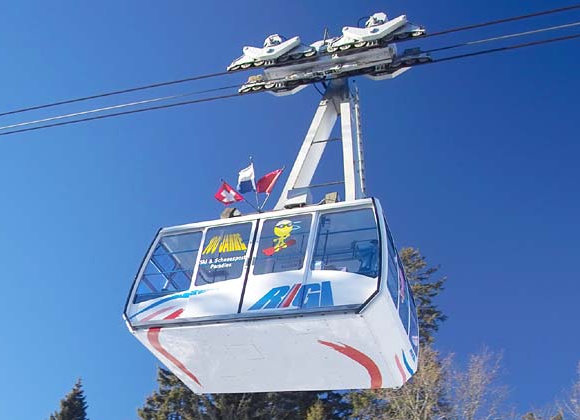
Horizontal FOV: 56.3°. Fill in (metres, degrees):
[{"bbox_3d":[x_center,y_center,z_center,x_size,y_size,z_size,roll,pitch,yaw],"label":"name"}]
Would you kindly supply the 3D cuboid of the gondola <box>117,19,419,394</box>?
[{"bbox_3d":[0.402,-1.073,13.263,5.978,10.192,2.773,-9,-44,20],"label":"gondola"}]

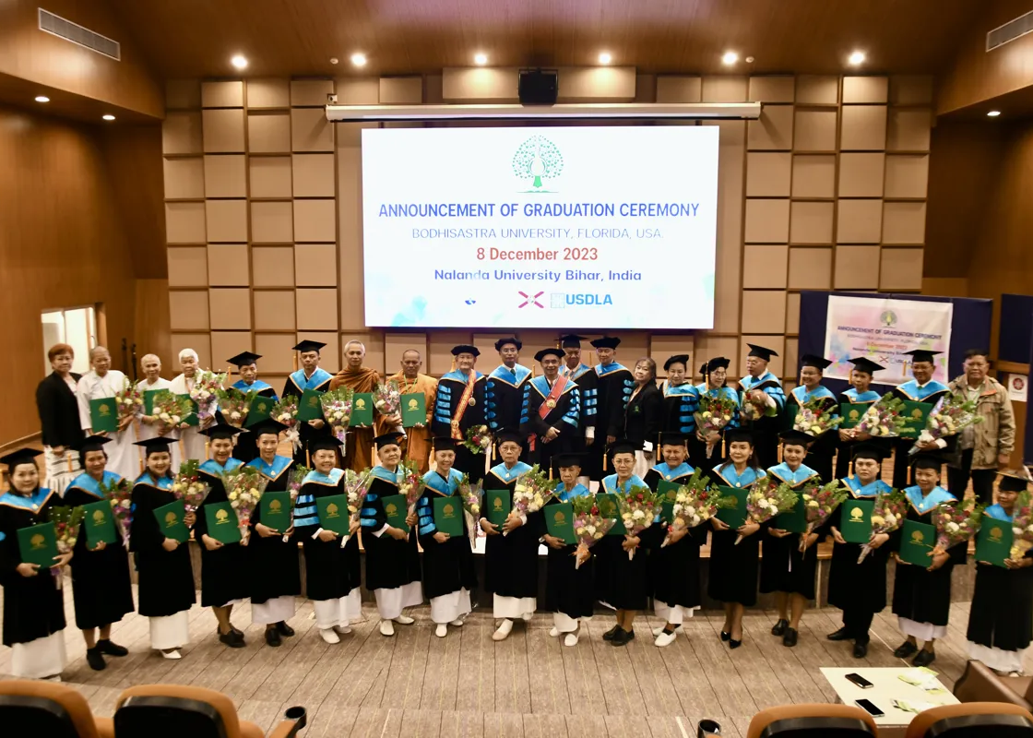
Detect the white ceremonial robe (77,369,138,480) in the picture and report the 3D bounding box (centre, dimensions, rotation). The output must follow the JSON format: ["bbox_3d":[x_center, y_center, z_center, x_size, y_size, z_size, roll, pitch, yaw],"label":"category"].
[{"bbox_3d":[-3.964,0.662,8.049,0.520,1.302,0.380,-3,8,-25],"label":"white ceremonial robe"}]

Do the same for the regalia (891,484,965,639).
[{"bbox_3d":[2.991,1.357,6.029,0.520,1.011,0.400,3,7,25],"label":"regalia"}]

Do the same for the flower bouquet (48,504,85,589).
[{"bbox_3d":[-3.200,1.254,5.866,0.270,0.569,0.220,5,-4,-37],"label":"flower bouquet"}]

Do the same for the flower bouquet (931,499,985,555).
[{"bbox_3d":[3.121,1.119,5.870,0.320,0.440,0.250,21,19,20],"label":"flower bouquet"}]

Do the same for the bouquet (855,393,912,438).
[{"bbox_3d":[3.171,0.412,7.197,0.480,0.340,0.260,-32,-7,36],"label":"bouquet"}]

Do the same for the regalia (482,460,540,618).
[{"bbox_3d":[-0.047,1.343,6.622,0.490,1.217,0.400,0,7,2],"label":"regalia"}]

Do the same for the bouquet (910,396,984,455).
[{"bbox_3d":[3.676,0.524,7.200,0.637,0.350,0.280,-39,-21,0],"label":"bouquet"}]

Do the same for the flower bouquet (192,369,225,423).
[{"bbox_3d":[-2.827,0.265,7.583,0.290,0.520,0.230,15,9,-22],"label":"flower bouquet"}]

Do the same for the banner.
[{"bbox_3d":[4.485,-0.332,10.046,1.379,1.012,0.030,4,8,24],"label":"banner"}]

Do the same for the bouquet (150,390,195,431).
[{"bbox_3d":[-3.271,0.413,7.840,0.320,0.480,0.240,19,-7,-15],"label":"bouquet"}]

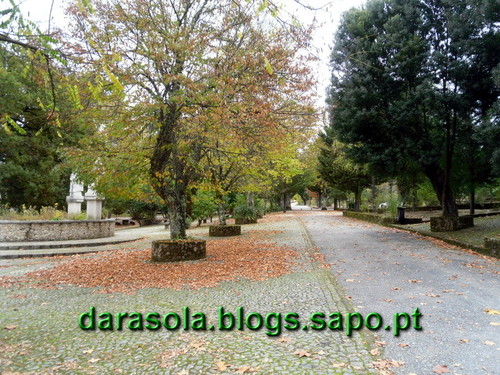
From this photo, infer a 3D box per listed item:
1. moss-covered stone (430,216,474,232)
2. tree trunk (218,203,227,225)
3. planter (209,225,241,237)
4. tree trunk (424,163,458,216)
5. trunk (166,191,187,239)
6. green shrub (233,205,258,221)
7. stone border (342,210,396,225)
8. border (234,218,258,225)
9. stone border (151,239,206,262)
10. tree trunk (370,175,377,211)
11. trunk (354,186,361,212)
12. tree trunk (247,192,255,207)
[{"bbox_3d":[9.740,1.736,19.500,1.800,0.620,1.600,-1,-2,26],"label":"moss-covered stone"},{"bbox_3d":[-1.265,1.205,18.600,0.370,1.020,0.340,0,-2,0],"label":"tree trunk"},{"bbox_3d":[-1.145,1.978,18.600,1.470,0.480,1.450,0,-2,0],"label":"planter"},{"bbox_3d":[9.234,0.121,19.500,1.400,2.600,1.000,-1,-2,25],"label":"tree trunk"},{"bbox_3d":[-2.004,0.763,11.100,0.530,1.380,0.480,0,-2,0],"label":"trunk"},{"bbox_3d":[-0.280,1.669,27.000,1.700,1.050,1.550,0,-2,0],"label":"green shrub"},{"bbox_3d":[10.026,2.568,35.866,1.000,0.480,17.500,0,-2,5],"label":"stone border"},{"bbox_3d":[-0.250,2.444,28.900,1.580,0.420,1.550,0,-2,5],"label":"border"},{"bbox_3d":[-1.963,1.702,11.100,1.480,0.520,1.450,0,-2,0],"label":"stone border"},{"bbox_3d":[14.082,0.796,46.000,0.550,4.000,0.550,0,-2,5],"label":"tree trunk"},{"bbox_3d":[11.298,1.261,42.500,0.560,2.750,0.560,0,-2,5],"label":"trunk"},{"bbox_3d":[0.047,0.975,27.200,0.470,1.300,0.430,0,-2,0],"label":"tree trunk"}]

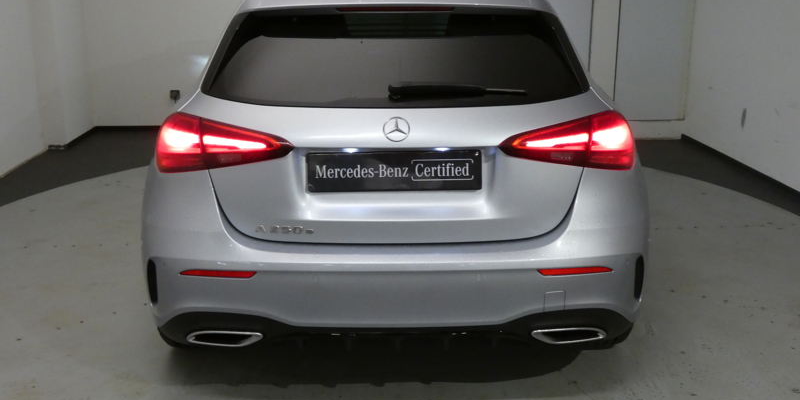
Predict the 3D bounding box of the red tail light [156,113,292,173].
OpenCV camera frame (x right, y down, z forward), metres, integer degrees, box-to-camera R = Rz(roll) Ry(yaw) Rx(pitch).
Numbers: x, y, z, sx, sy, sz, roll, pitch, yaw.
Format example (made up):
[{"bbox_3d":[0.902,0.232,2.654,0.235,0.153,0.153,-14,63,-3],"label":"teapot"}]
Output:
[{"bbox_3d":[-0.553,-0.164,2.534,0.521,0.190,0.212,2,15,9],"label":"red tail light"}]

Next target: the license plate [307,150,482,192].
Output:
[{"bbox_3d":[-0.016,-0.086,2.428,0.525,0.118,0.018,0,12,-1],"label":"license plate"}]

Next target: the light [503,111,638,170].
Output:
[{"bbox_3d":[0.534,-0.170,2.549,0.523,0.194,0.211,-3,15,-10],"label":"light"}]

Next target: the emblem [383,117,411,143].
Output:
[{"bbox_3d":[-0.010,-0.208,2.389,0.081,0.082,0.015,0,-3,-1],"label":"emblem"}]

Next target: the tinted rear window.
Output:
[{"bbox_3d":[-0.013,-0.443,2.561,1.202,0.402,0.105,0,-21,-1],"label":"tinted rear window"}]

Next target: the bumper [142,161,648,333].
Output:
[{"bbox_3d":[-0.015,0.172,2.632,1.760,0.520,0.490,0,15,-1],"label":"bumper"}]

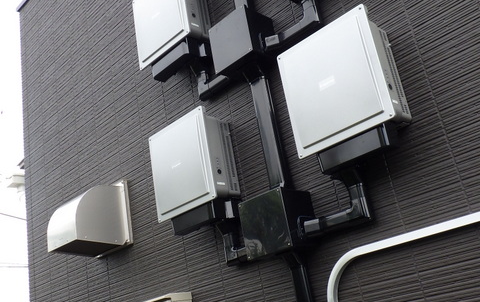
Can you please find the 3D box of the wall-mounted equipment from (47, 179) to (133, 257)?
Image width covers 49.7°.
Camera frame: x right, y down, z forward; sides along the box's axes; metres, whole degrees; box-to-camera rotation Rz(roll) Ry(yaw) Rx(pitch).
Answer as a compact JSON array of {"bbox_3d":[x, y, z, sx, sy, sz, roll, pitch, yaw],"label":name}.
[{"bbox_3d":[-0.976,0.436,3.339,0.360,0.430,0.430,11,-28,-45],"label":"wall-mounted equipment"}]

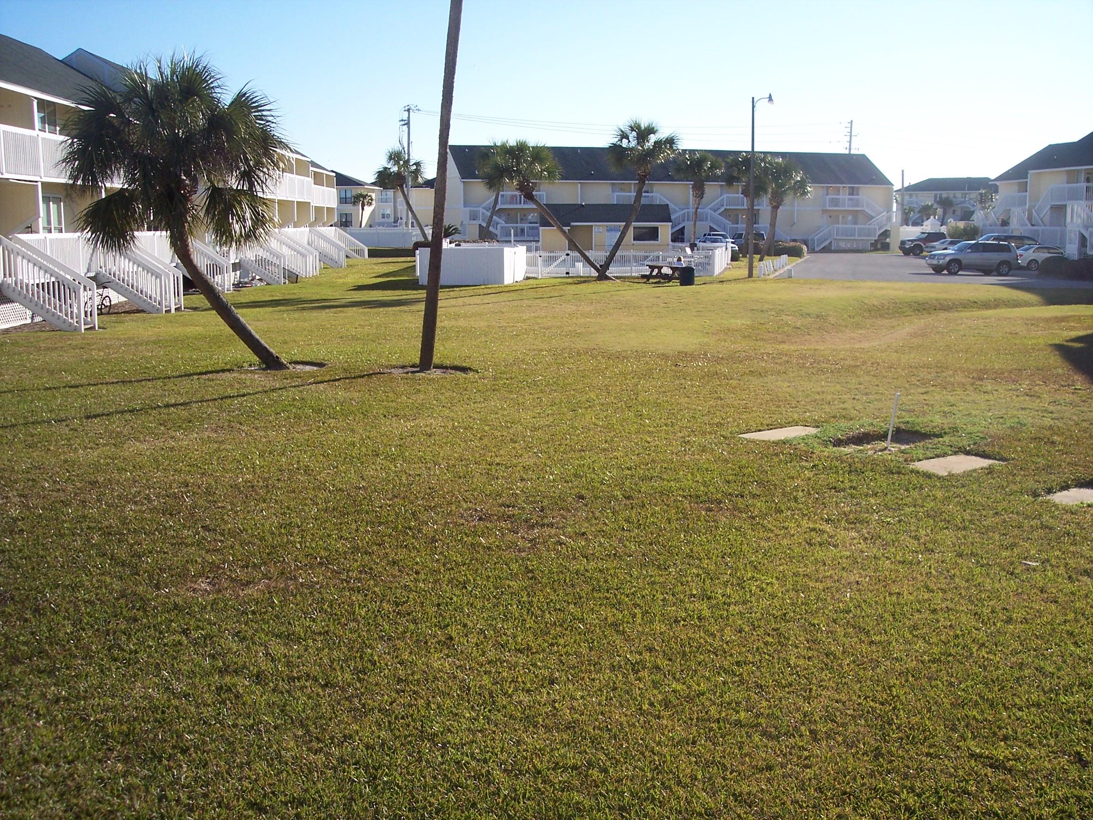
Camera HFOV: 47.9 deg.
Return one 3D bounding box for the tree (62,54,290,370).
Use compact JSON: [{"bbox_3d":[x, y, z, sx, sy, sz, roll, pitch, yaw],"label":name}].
[{"bbox_3d":[-7.053,-3.733,23.408,4.350,5.750,4.100,0,9,0],"label":"tree"}]

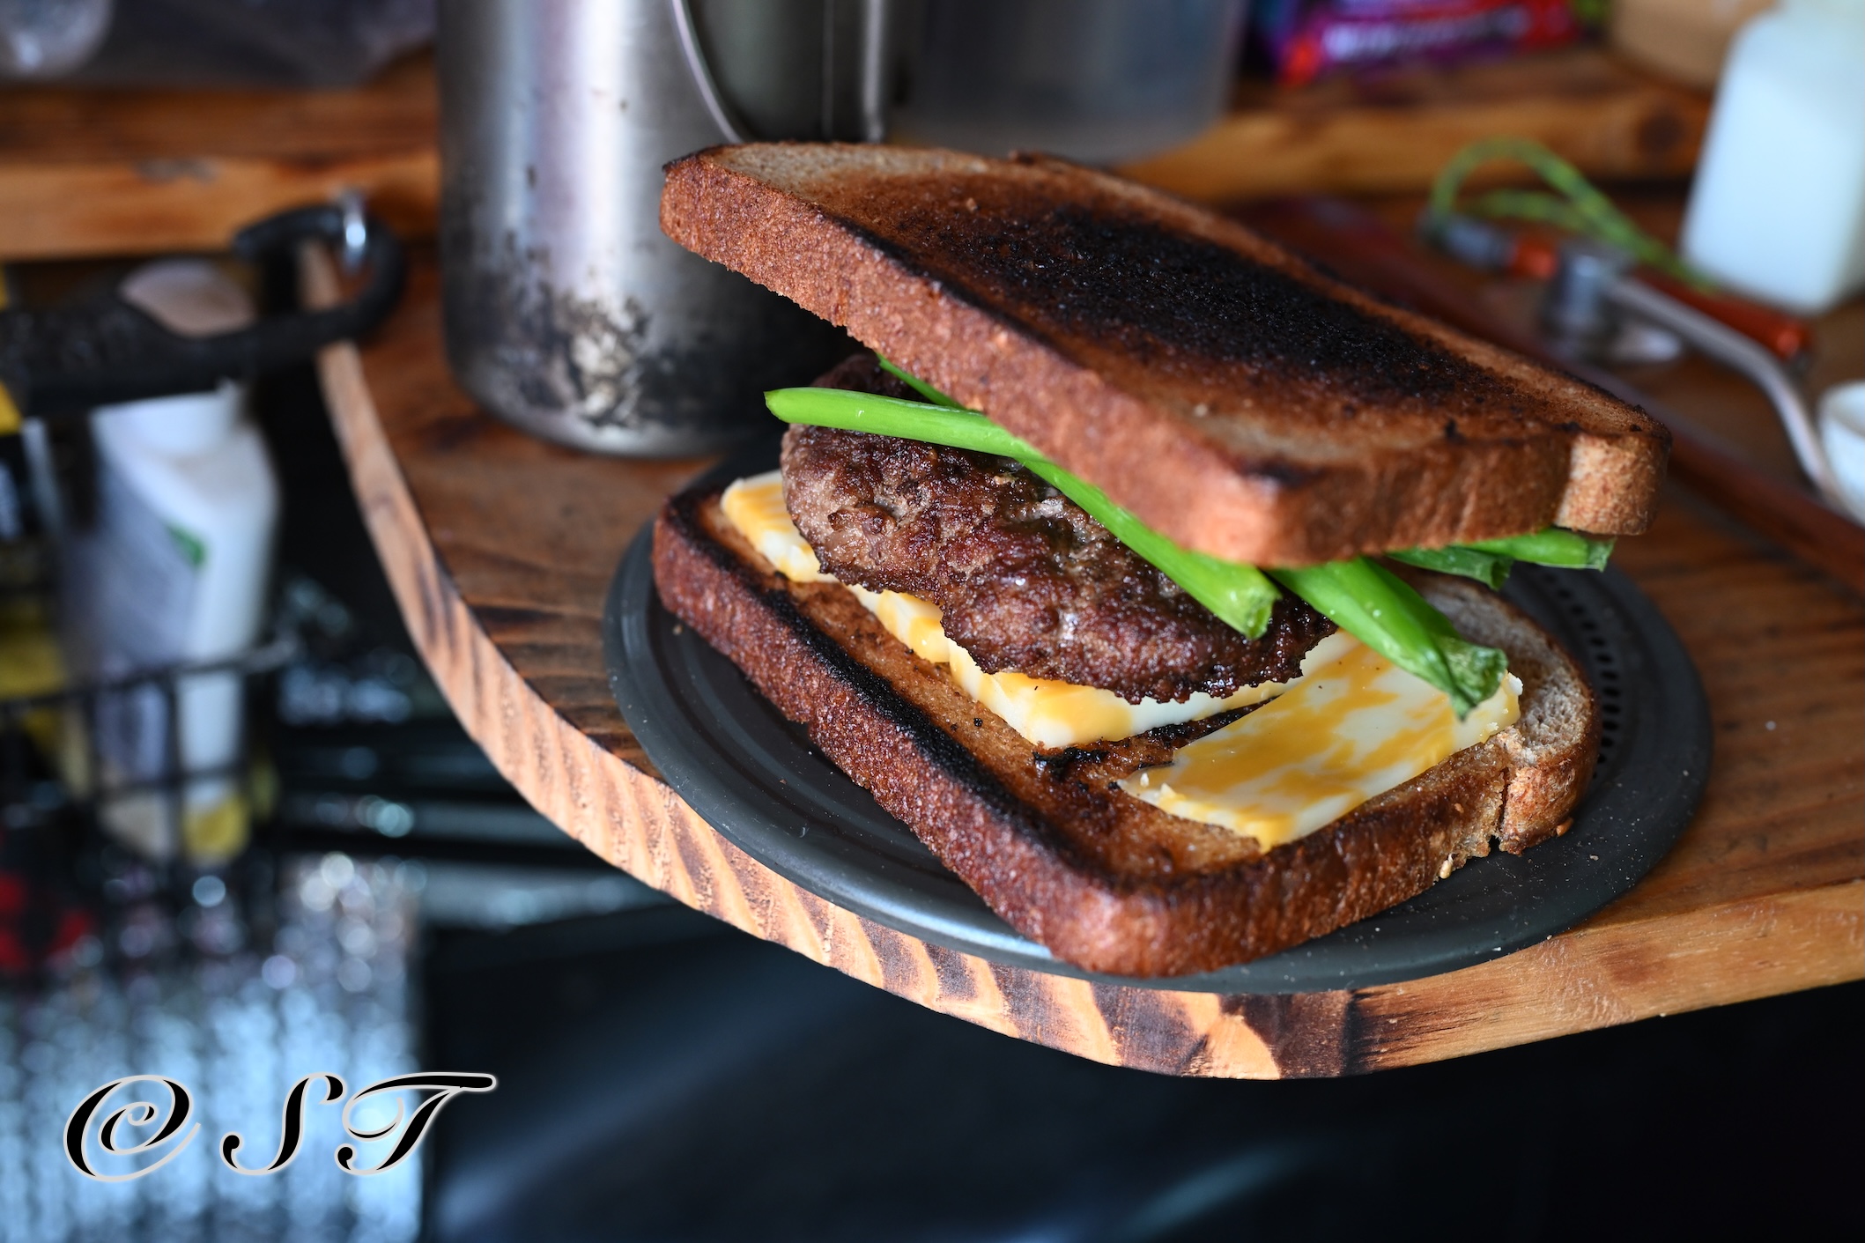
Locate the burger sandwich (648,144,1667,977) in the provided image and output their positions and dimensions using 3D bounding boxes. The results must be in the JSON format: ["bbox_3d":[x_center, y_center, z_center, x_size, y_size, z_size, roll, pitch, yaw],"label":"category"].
[{"bbox_3d":[0.031,-0.023,0.389,0.109,0.072,0.129,-21,40,-34],"label":"burger sandwich"}]

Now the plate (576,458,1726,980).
[{"bbox_3d":[0.035,0.004,0.419,0.176,0.012,0.176,3,32,-2],"label":"plate"}]

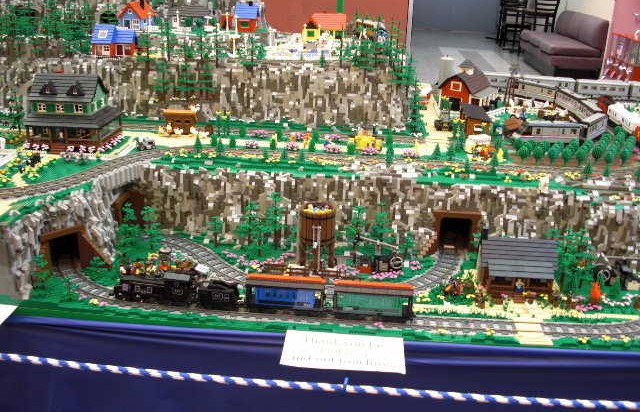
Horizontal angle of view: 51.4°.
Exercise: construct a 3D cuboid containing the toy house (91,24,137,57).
[{"bbox_3d":[-0.785,-0.633,2.540,0.148,0.113,0.100,3,22,3],"label":"toy house"}]

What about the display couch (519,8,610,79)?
[{"bbox_3d":[3.358,-2.274,9.350,0.670,0.830,1.750,2,22,2],"label":"display couch"}]

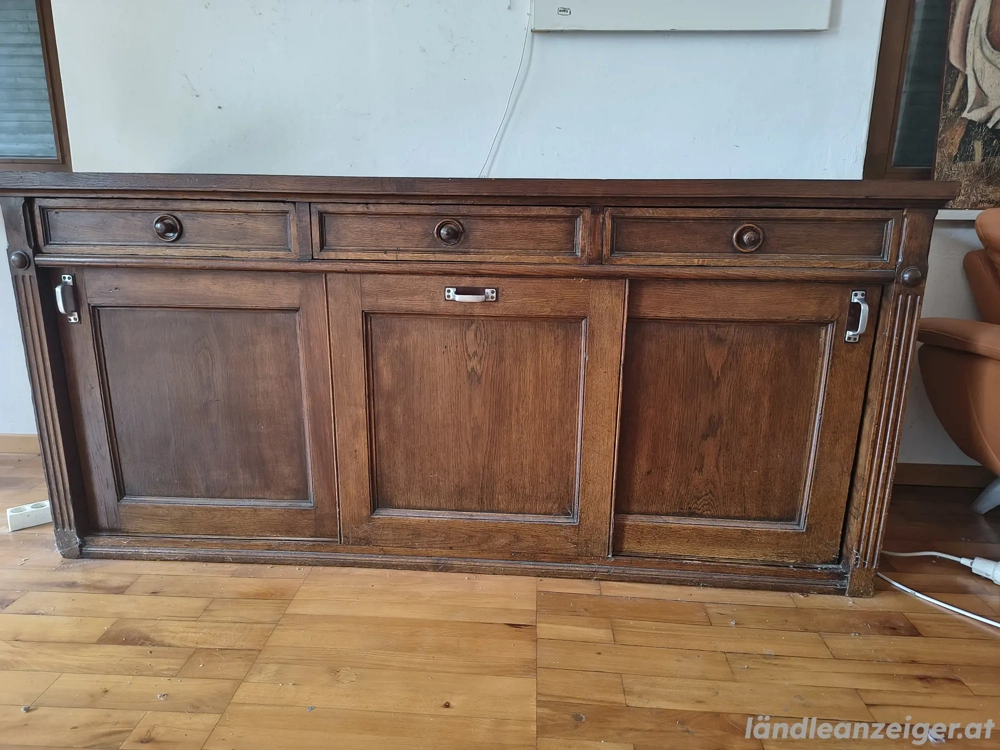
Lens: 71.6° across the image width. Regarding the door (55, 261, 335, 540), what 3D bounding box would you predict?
[{"bbox_3d":[-0.703,0.080,1.660,0.635,0.663,0.030,2,15,4],"label":"door"}]

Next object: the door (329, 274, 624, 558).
[{"bbox_3d":[-0.057,0.101,1.605,0.654,0.666,0.030,2,15,4],"label":"door"}]

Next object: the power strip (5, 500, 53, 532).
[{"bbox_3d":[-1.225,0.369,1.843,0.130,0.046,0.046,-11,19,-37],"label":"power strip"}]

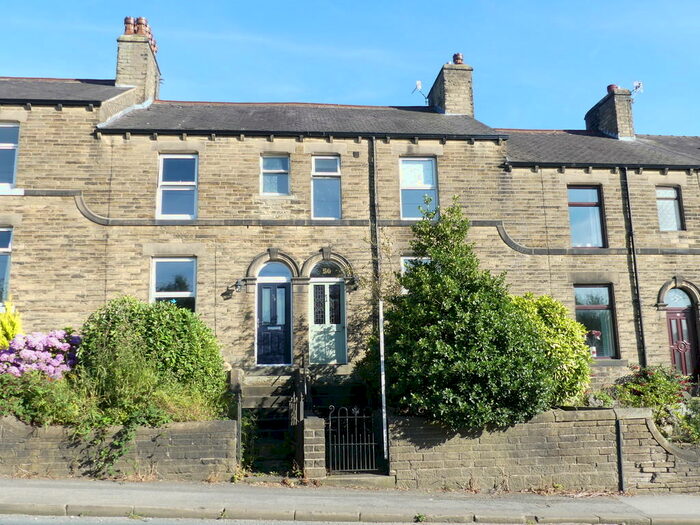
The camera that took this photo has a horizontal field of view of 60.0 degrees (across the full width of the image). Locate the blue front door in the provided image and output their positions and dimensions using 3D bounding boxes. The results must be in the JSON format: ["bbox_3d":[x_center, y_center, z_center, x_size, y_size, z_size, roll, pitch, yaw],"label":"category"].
[{"bbox_3d":[-1.840,1.479,14.834,0.860,1.986,0.080,0,-11,-5],"label":"blue front door"}]

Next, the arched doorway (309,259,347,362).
[{"bbox_3d":[-0.563,1.216,14.912,0.892,2.526,0.250,0,-11,-5],"label":"arched doorway"}]

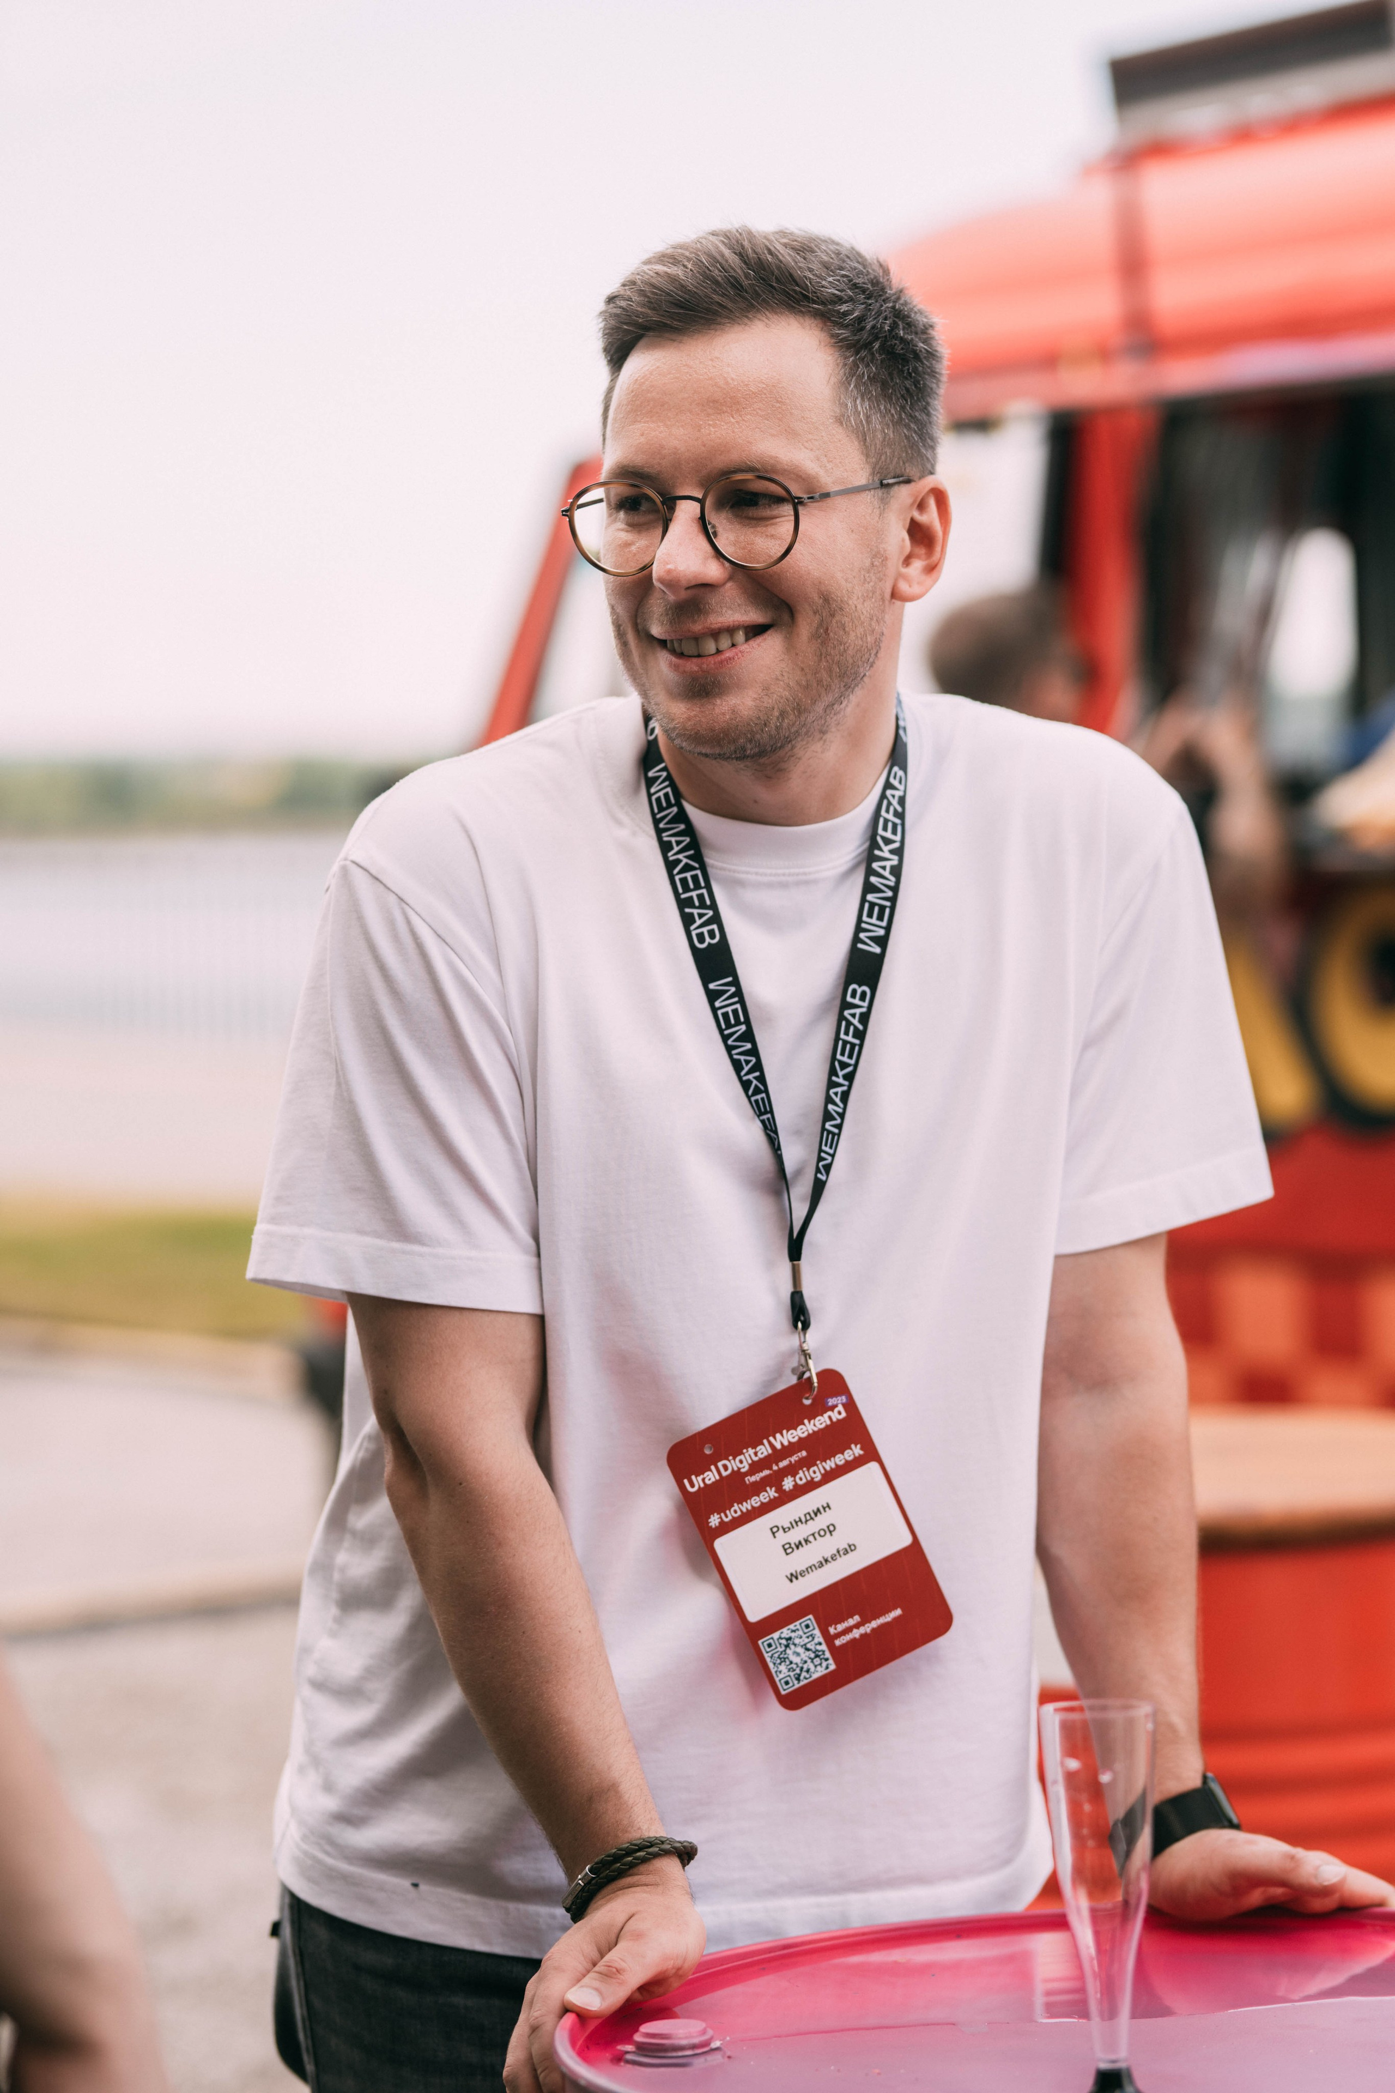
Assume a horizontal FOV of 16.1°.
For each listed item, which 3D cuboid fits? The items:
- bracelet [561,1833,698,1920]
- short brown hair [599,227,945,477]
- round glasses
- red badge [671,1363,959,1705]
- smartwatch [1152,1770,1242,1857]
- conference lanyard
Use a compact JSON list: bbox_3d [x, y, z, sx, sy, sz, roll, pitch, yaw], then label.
[{"bbox_3d":[-0.032,0.396,2.360,0.071,0.019,0.062,-24,-20,1],"label":"bracelet"},{"bbox_3d":[0.038,-0.344,2.530,0.168,0.165,0.200,-1,9,30],"label":"short brown hair"},{"bbox_3d":[0.023,-0.268,2.470,0.140,0.050,0.140,-1,9,30],"label":"round glasses"},{"bbox_3d":[0.057,0.249,2.500,0.099,0.152,0.003,-25,-2,-2],"label":"red badge"},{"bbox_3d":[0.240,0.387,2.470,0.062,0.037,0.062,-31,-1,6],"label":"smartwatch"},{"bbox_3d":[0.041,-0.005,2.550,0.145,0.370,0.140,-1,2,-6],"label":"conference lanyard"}]

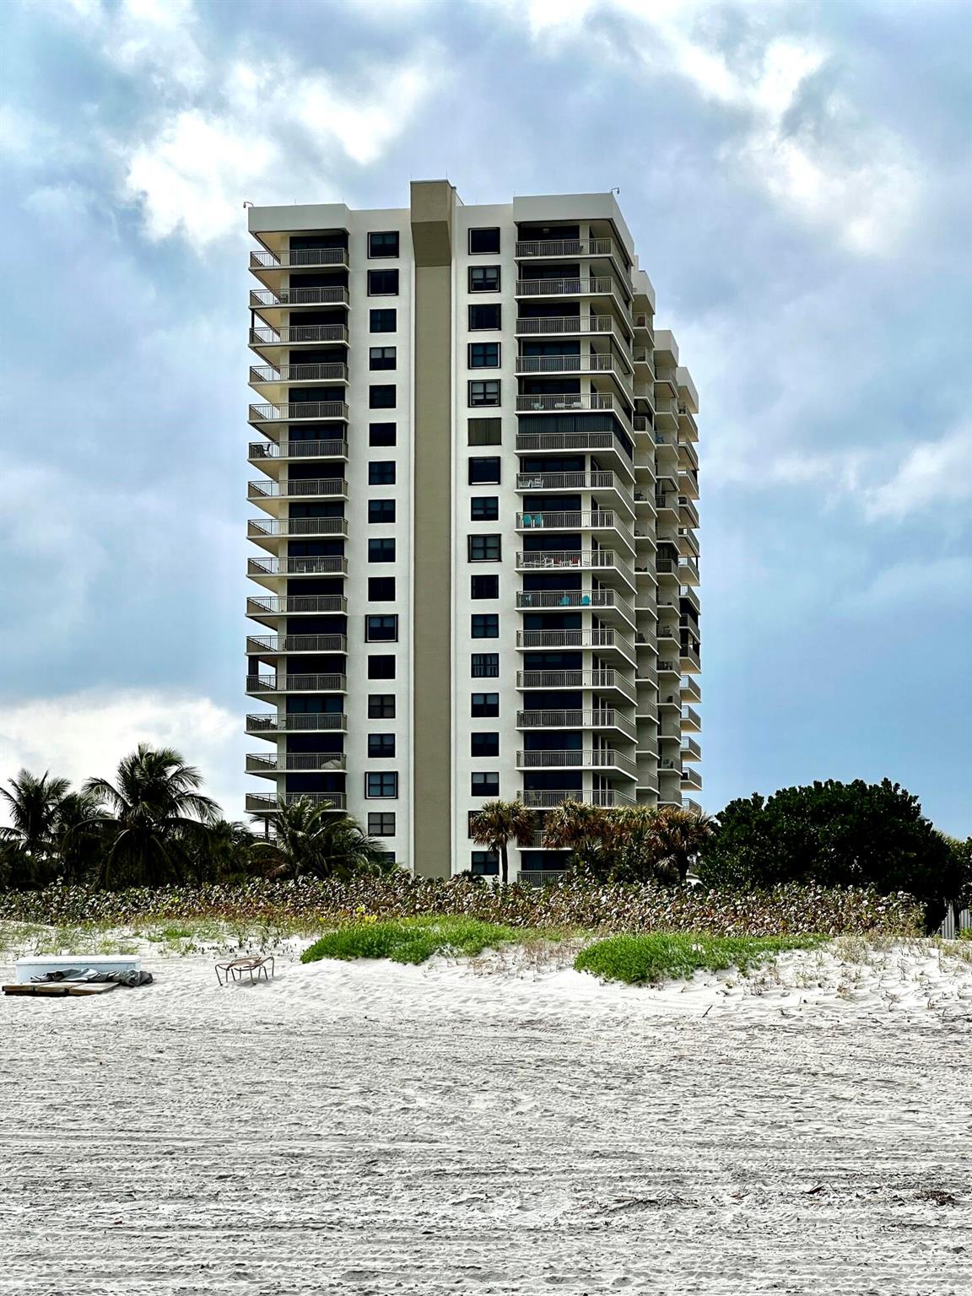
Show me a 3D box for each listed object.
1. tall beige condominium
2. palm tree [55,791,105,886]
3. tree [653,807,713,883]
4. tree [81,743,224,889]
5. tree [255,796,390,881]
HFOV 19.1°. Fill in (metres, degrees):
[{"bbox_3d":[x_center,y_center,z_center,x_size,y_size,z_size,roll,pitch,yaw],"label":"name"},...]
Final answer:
[{"bbox_3d":[1.519,-3.258,231.595,25.544,50.596,71.279,-1,-6,9],"label":"tall beige condominium"},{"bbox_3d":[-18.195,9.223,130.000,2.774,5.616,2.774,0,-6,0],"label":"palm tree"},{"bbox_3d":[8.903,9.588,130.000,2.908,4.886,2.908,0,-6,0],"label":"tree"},{"bbox_3d":[-14.140,7.670,122.000,5.669,7.242,5.669,0,-6,0],"label":"tree"},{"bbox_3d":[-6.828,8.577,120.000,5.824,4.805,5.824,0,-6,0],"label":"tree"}]

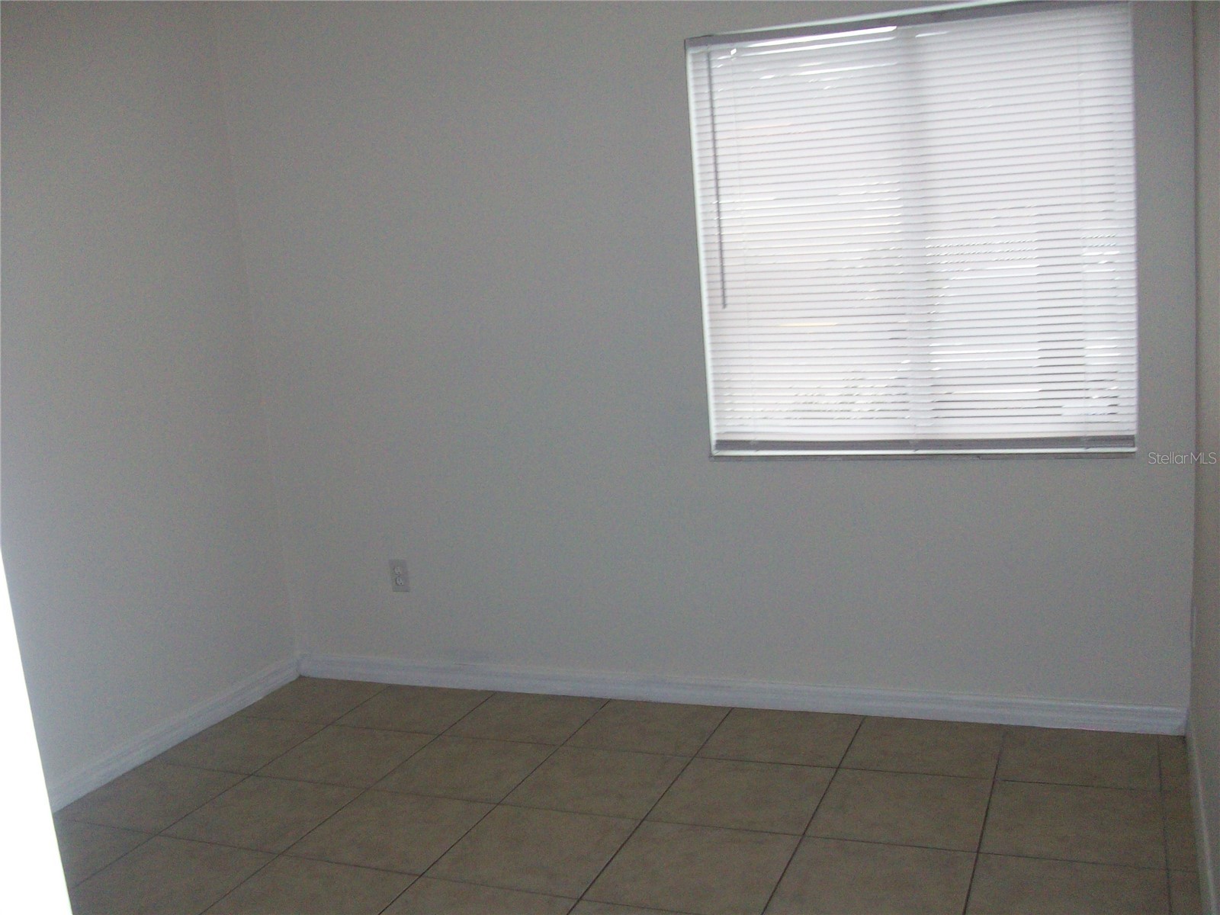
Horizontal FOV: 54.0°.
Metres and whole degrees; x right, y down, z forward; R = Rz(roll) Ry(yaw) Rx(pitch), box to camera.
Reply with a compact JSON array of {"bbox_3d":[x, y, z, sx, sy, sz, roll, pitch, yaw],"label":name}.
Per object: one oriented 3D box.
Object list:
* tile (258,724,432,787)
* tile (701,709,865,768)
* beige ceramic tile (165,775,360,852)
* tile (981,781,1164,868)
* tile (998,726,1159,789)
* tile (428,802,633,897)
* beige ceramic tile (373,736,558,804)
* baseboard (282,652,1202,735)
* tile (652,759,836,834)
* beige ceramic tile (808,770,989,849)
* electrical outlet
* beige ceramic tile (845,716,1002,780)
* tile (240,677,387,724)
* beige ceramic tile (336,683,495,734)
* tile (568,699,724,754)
[{"bbox_3d":[-0.787,0.902,3.614,0.406,0.010,0.406,-1,9,22],"label":"tile"},{"bbox_3d":[0.507,0.820,3.510,0.406,0.010,0.386,-1,9,22],"label":"tile"},{"bbox_3d":[-0.934,0.966,3.253,0.406,0.010,0.406,-1,9,22],"label":"beige ceramic tile"},{"bbox_3d":[1.139,0.898,2.943,0.414,0.010,0.414,-1,9,22],"label":"tile"},{"bbox_3d":[1.259,0.807,3.218,0.406,0.010,0.386,-1,9,22],"label":"tile"},{"bbox_3d":[-0.184,0.984,3.010,0.414,0.010,0.414,-1,9,22],"label":"tile"},{"bbox_3d":[-0.421,0.923,3.556,0.414,0.010,0.414,-1,9,22],"label":"beige ceramic tile"},{"bbox_3d":[0.229,0.767,3.977,3.036,0.084,0.014,-1,9,22],"label":"baseboard"},{"bbox_3d":[0.354,0.885,3.143,0.406,0.010,0.406,-1,9,22],"label":"tile"},{"bbox_3d":[0.754,0.905,3.086,0.414,0.010,0.414,-1,9,22],"label":"beige ceramic tile"},{"bbox_3d":[-0.727,0.410,4.164,0.070,0.114,0.010,-1,9,22],"label":"electrical outlet"},{"bbox_3d":[0.913,0.839,3.464,0.414,0.010,0.407,-1,9,22],"label":"beige ceramic tile"},{"bbox_3d":[-1.023,0.844,4.131,0.394,0.010,0.386,-1,9,22],"label":"tile"},{"bbox_3d":[-0.647,0.838,3.977,0.406,0.010,0.386,-1,9,22],"label":"beige ceramic tile"},{"bbox_3d":[0.123,0.827,3.662,0.406,0.010,0.386,-1,9,22],"label":"tile"}]

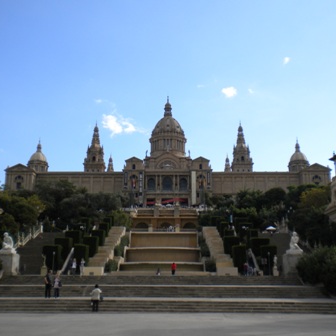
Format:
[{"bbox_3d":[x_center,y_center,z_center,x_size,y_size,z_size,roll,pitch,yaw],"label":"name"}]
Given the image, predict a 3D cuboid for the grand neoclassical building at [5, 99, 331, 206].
[{"bbox_3d":[0.100,-6.827,252.108,163.000,65.000,40.000,0,-15,0],"label":"grand neoclassical building"}]

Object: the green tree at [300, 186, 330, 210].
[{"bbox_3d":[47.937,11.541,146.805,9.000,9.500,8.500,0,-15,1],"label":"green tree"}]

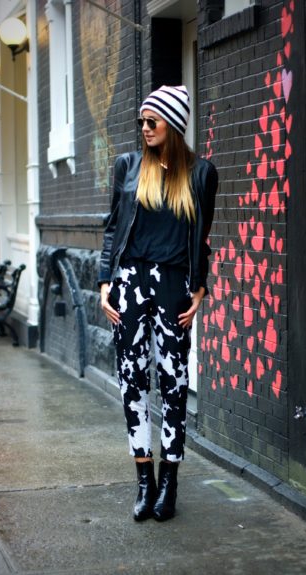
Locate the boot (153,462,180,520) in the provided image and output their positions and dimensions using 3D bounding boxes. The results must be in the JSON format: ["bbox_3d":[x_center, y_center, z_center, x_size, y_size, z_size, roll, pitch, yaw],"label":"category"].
[{"bbox_3d":[0.055,0.824,4.895,0.090,0.200,0.245,0,4,13],"label":"boot"}]

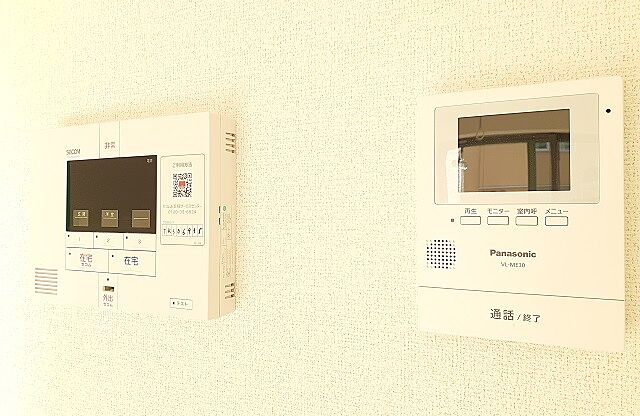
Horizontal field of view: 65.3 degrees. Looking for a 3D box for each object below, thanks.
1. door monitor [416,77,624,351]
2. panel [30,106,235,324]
[{"bbox_3d":[0.135,0.004,0.348,0.128,0.171,0.024,0,-1,25],"label":"door monitor"},{"bbox_3d":[-0.191,0.008,0.493,0.232,0.177,0.041,0,-1,25],"label":"panel"}]

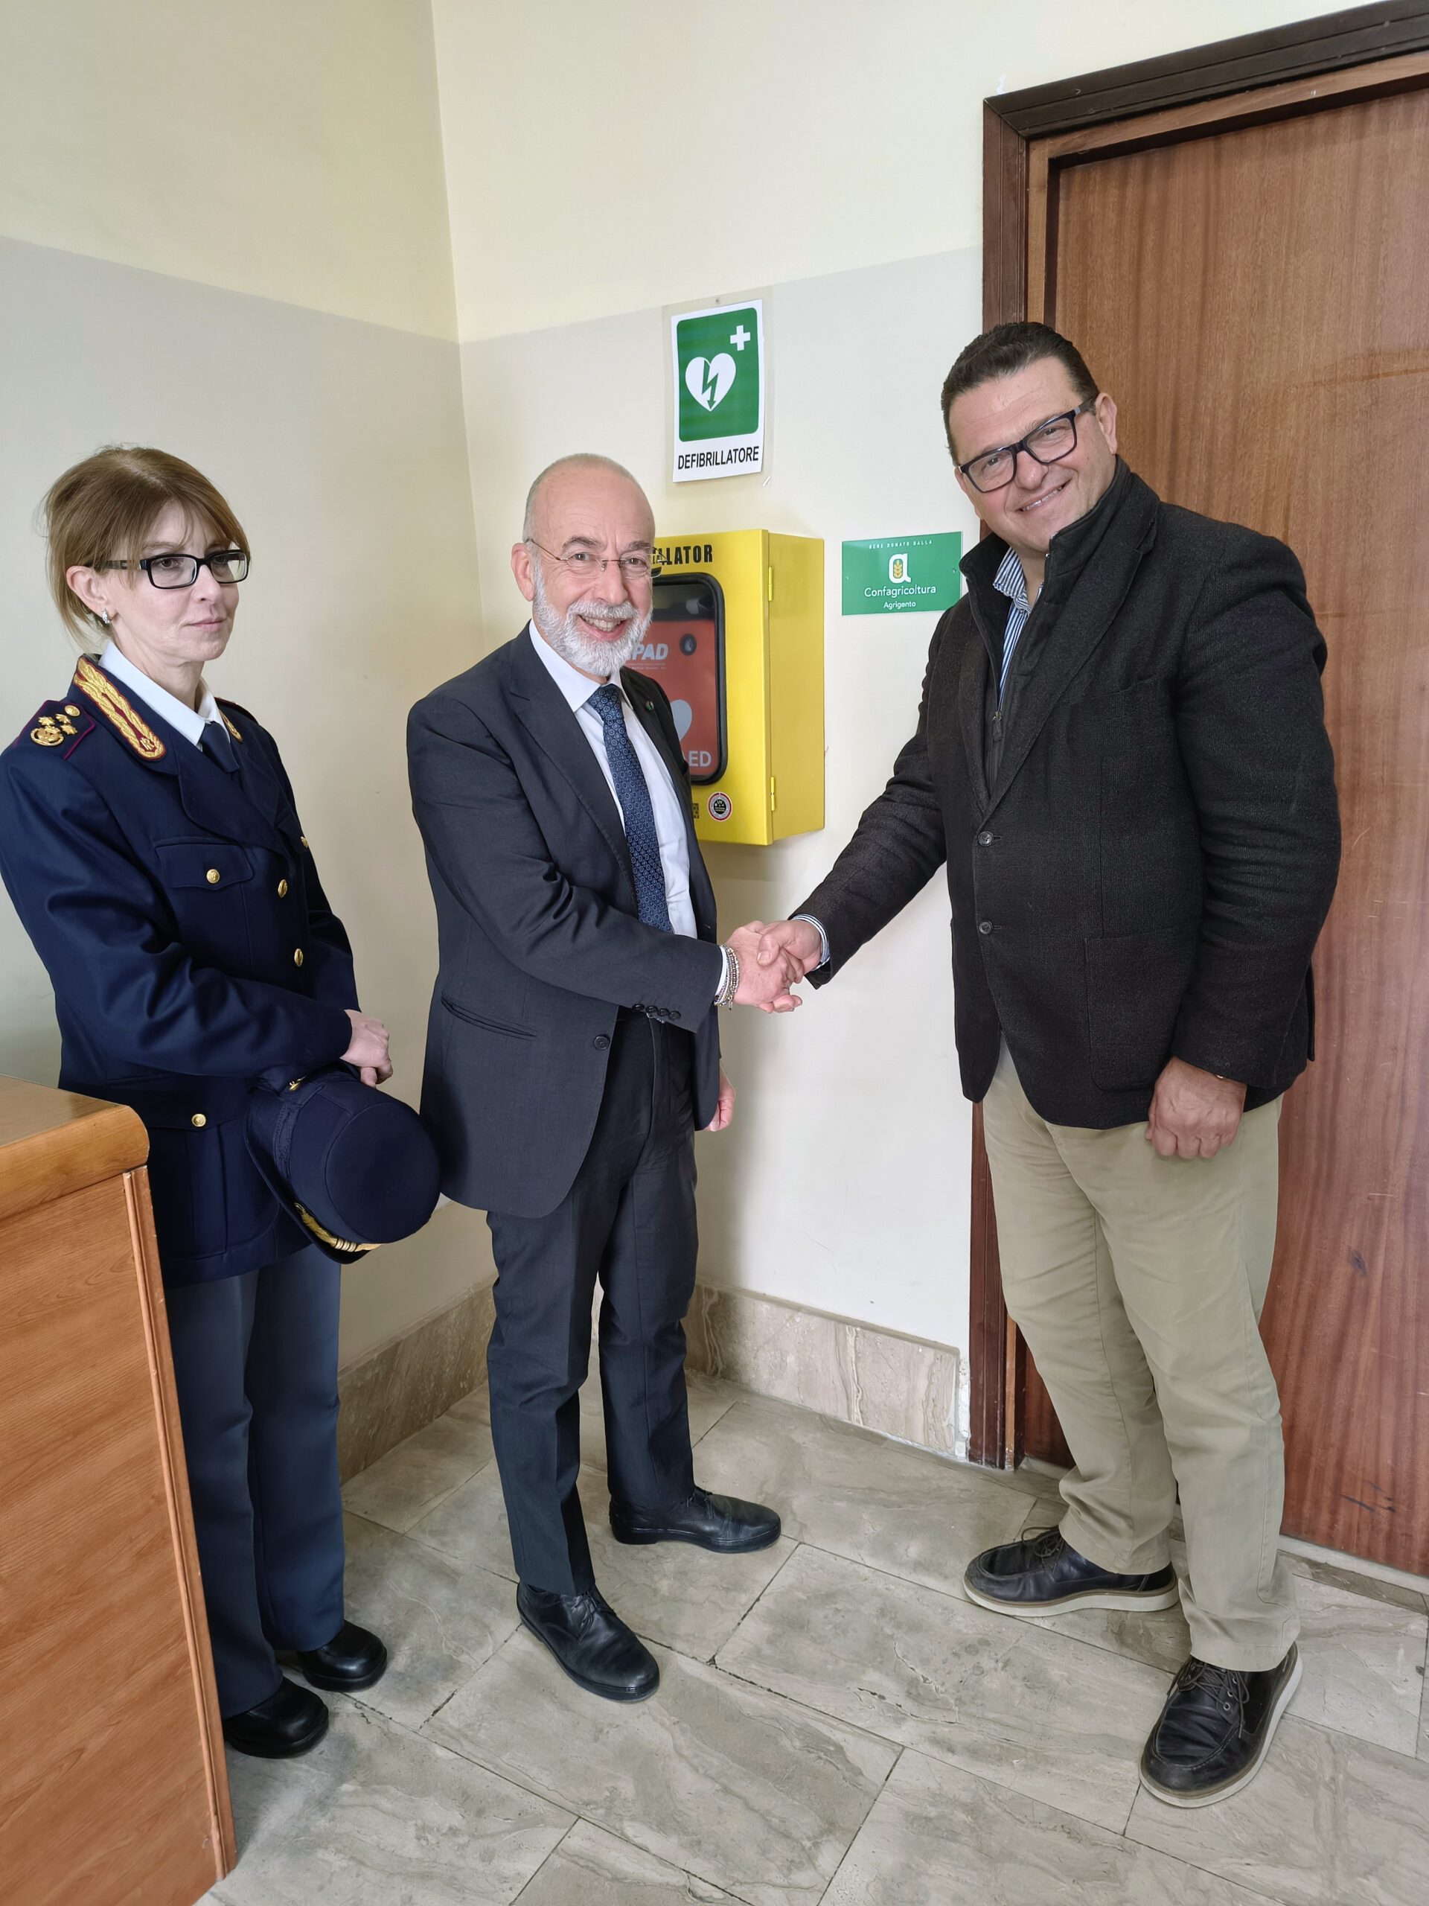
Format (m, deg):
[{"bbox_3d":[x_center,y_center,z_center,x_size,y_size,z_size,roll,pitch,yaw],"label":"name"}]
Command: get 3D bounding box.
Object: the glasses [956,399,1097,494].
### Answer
[{"bbox_3d":[0.356,-0.581,1.500,0.145,0.050,0.145,-21,14,27],"label":"glasses"}]

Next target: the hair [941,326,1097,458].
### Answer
[{"bbox_3d":[0.358,-0.652,1.540,0.170,0.155,0.200,-21,14,27],"label":"hair"}]

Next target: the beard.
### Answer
[{"bbox_3d":[-0.147,-0.391,1.560,0.145,0.135,0.115,-9,15,-27],"label":"beard"}]

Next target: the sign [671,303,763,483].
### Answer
[{"bbox_3d":[0.002,-0.926,2.189,0.172,0.259,0.010,6,16,31],"label":"sign"}]

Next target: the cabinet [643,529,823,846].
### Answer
[{"bbox_3d":[-0.034,-0.440,2.222,0.385,0.480,0.205,6,16,31],"label":"cabinet"}]

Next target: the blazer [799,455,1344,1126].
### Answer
[{"bbox_3d":[0.420,-0.176,1.567,0.570,0.780,0.560,-9,15,-26],"label":"blazer"}]

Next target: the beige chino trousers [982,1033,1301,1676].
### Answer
[{"bbox_3d":[0.591,0.505,1.783,0.385,0.980,0.407,-8,15,-22],"label":"beige chino trousers"}]

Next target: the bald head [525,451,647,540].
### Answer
[{"bbox_3d":[-0.157,-0.538,1.610,0.160,0.125,0.190,-9,15,-27],"label":"bald head"}]

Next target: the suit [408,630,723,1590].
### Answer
[{"bbox_3d":[-0.131,0.265,1.828,0.470,1.400,0.530,8,17,35],"label":"suit"}]

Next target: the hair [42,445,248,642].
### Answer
[{"bbox_3d":[-0.675,-0.486,1.555,0.230,0.220,0.195,5,15,27],"label":"hair"}]

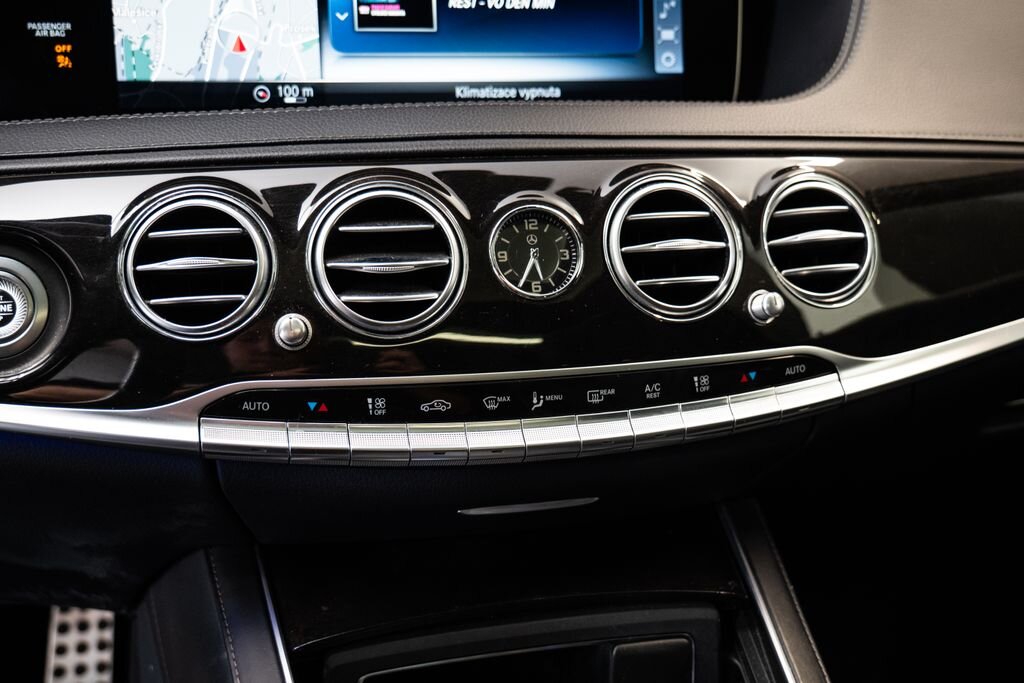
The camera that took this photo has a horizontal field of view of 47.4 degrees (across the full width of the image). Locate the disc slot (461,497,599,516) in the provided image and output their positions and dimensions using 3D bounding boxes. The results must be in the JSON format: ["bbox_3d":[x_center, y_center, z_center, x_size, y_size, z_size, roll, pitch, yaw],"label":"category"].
[{"bbox_3d":[0.010,0.092,0.650,0.081,0.006,0.006,-3,21,-15],"label":"disc slot"}]

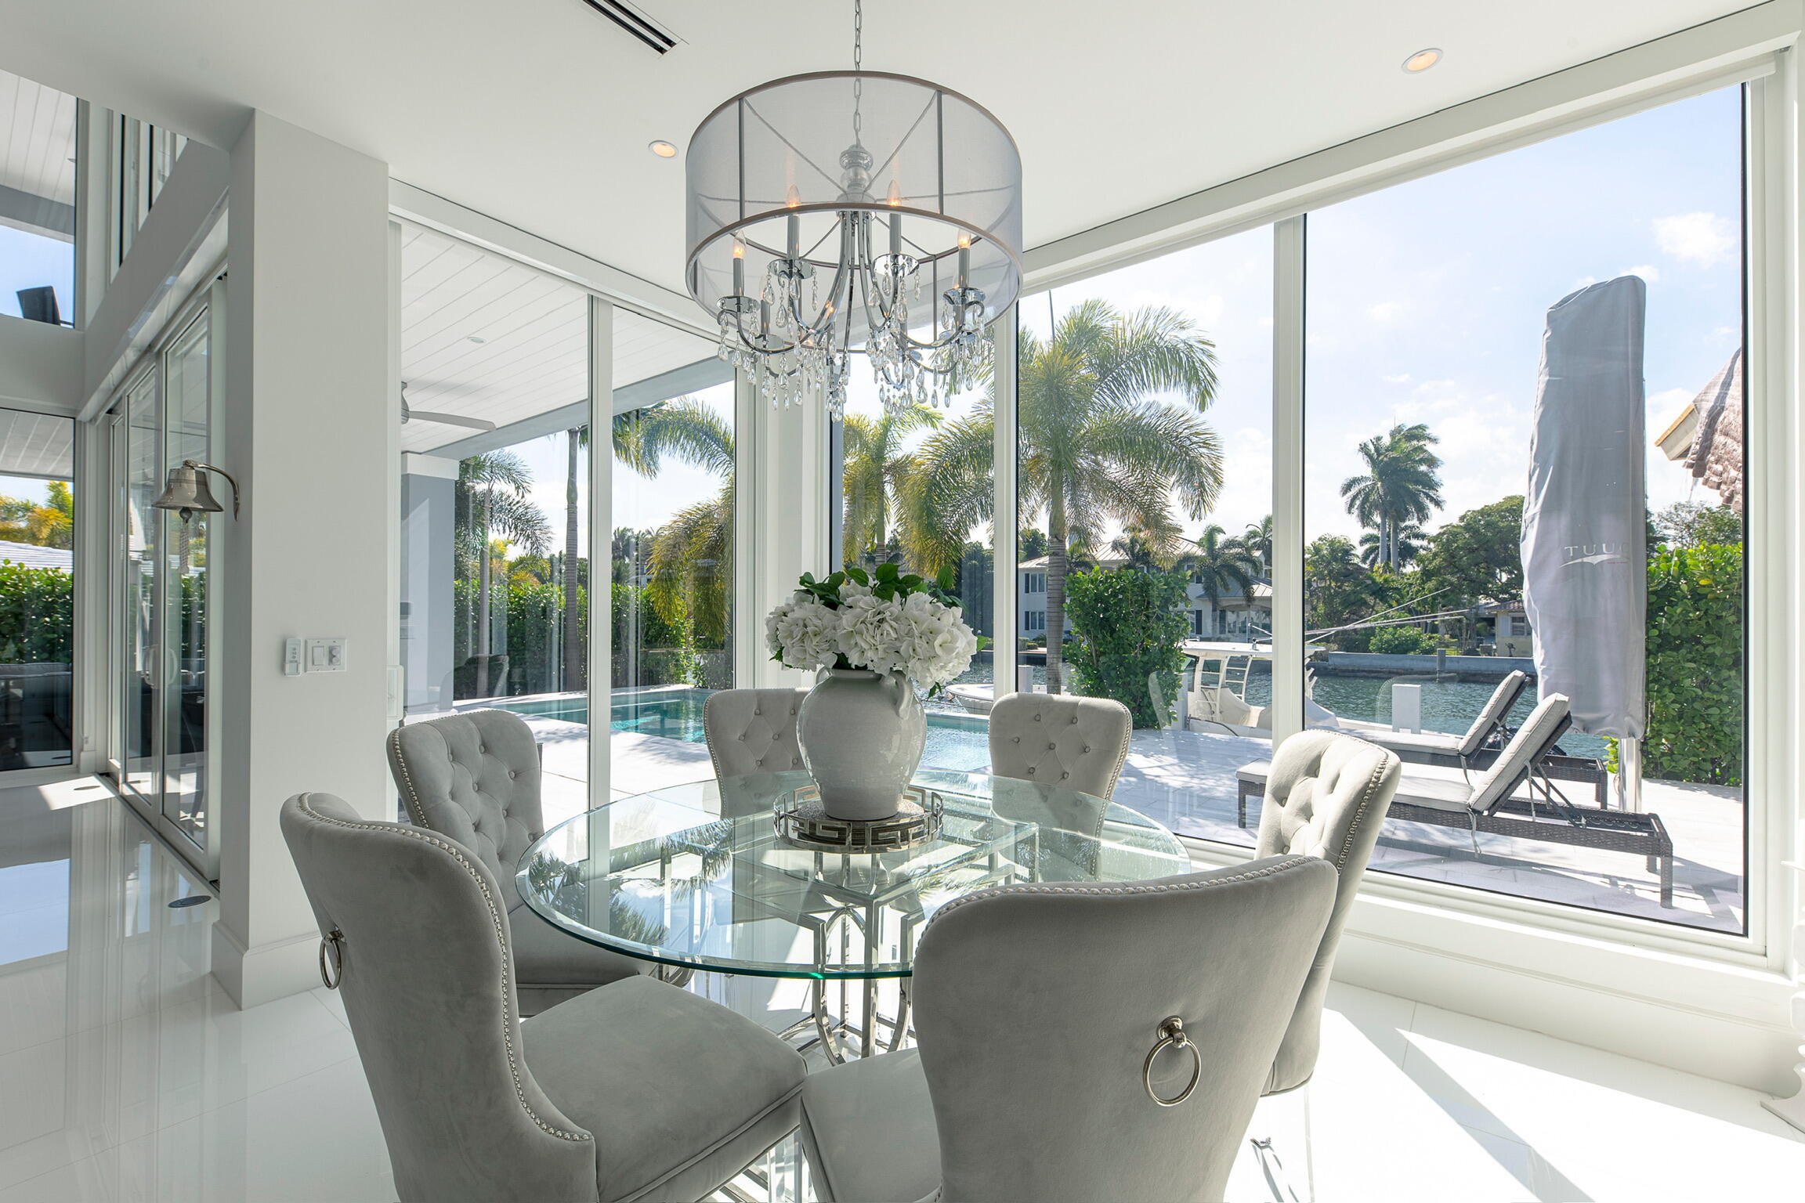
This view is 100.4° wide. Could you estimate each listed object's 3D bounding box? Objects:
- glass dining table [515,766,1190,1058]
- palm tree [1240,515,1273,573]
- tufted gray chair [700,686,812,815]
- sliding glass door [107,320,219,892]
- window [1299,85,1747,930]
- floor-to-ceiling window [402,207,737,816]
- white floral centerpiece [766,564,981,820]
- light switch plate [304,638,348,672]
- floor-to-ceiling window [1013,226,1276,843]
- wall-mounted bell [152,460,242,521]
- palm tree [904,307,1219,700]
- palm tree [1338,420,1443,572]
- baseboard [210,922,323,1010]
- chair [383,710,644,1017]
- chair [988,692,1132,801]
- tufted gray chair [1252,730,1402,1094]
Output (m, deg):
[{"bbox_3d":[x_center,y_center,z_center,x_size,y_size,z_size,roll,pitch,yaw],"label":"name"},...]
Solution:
[{"bbox_3d":[-0.103,0.950,1.859,1.525,0.765,1.525,0,-1,0],"label":"glass dining table"},{"bbox_3d":[30.052,-2.589,62.000,4.300,9.710,4.300,0,-1,26],"label":"palm tree"},{"bbox_3d":[-0.439,0.854,2.682,0.550,1.010,0.700,0,-1,-12],"label":"tufted gray chair"},{"bbox_3d":[-4.835,-0.077,4.894,3.800,2.930,0.120,-1,-1,38],"label":"sliding glass door"},{"bbox_3d":[2.009,-0.278,2.569,1.197,2.530,0.090,-1,-1,39],"label":"window"},{"bbox_3d":[-1.526,-0.118,3.743,0.080,2.850,1.800,-1,-1,38],"label":"floor-to-ceiling window"},{"bbox_3d":[-0.076,0.212,1.881,0.540,0.620,0.500,0,-1,0],"label":"white floral centerpiece"},{"bbox_3d":[-2.035,0.191,2.658,0.012,0.121,0.121,-1,-1,39],"label":"light switch plate"},{"bbox_3d":[1.007,-0.254,3.290,1.180,2.500,0.080,-1,-1,38],"label":"floor-to-ceiling window"},{"bbox_3d":[-2.447,-0.377,2.604,0.178,0.220,0.225,-1,-1,39],"label":"wall-mounted bell"},{"bbox_3d":[2.166,-1.210,10.000,4.200,5.600,4.000,0,-1,0],"label":"palm tree"},{"bbox_3d":[33.786,-5.099,52.000,6.200,14.580,5.800,0,-1,33],"label":"palm tree"},{"bbox_3d":[-2.198,1.255,2.748,0.433,0.178,0.400,-1,-1,39],"label":"baseboard"},{"bbox_3d":[-1.073,0.858,2.322,0.710,1.000,0.550,0,-1,13],"label":"chair"},{"bbox_3d":[0.381,0.840,2.414,0.530,1.010,0.650,-1,-1,35],"label":"chair"},{"bbox_3d":[0.723,0.826,1.694,0.650,1.010,0.520,0,-1,-8],"label":"tufted gray chair"}]

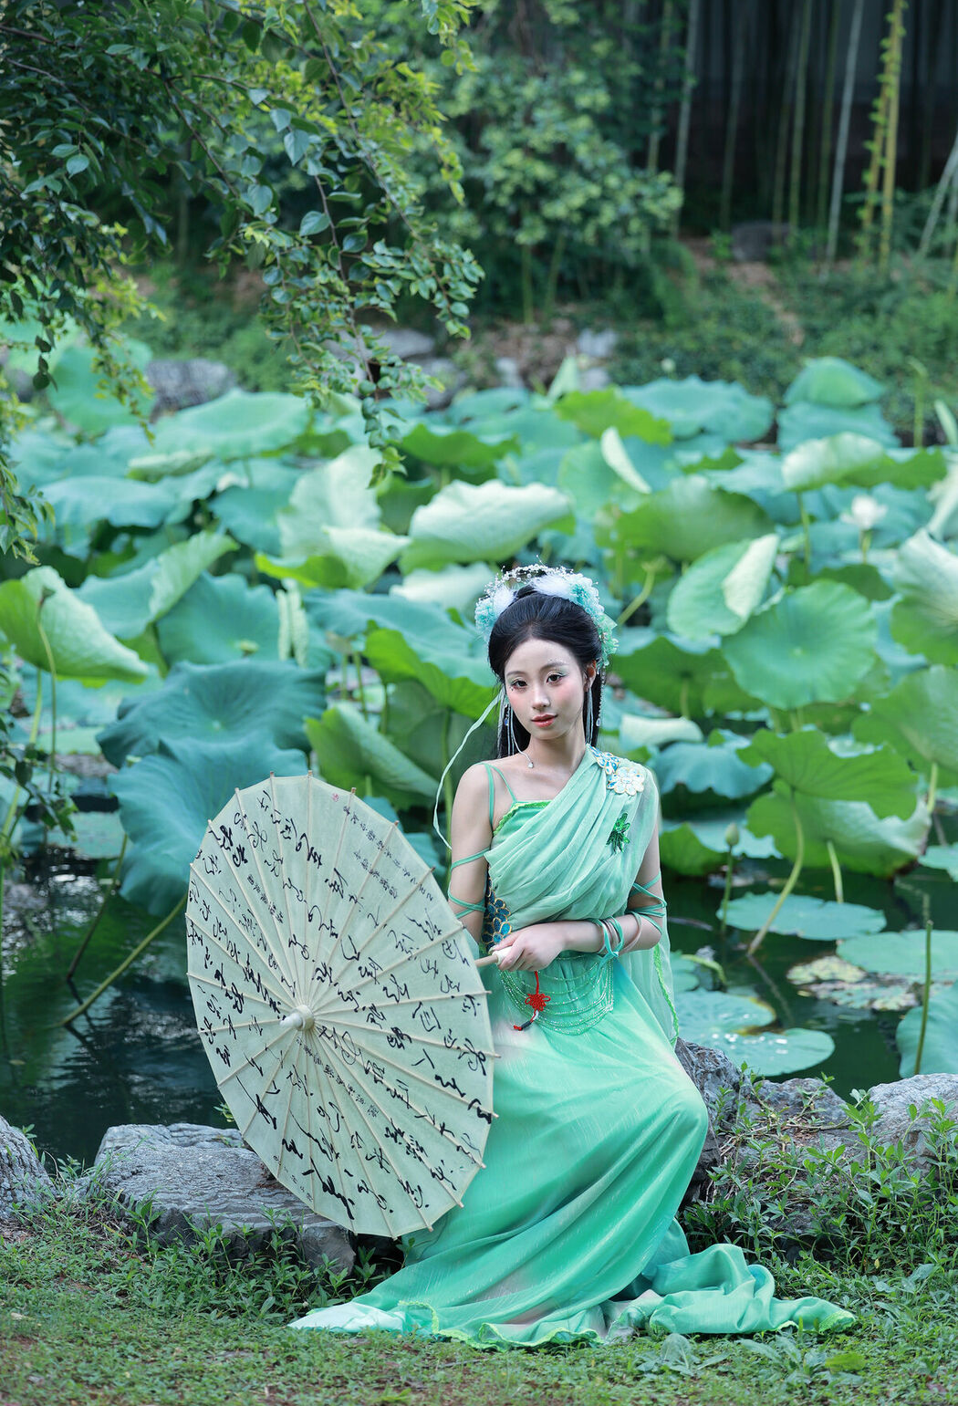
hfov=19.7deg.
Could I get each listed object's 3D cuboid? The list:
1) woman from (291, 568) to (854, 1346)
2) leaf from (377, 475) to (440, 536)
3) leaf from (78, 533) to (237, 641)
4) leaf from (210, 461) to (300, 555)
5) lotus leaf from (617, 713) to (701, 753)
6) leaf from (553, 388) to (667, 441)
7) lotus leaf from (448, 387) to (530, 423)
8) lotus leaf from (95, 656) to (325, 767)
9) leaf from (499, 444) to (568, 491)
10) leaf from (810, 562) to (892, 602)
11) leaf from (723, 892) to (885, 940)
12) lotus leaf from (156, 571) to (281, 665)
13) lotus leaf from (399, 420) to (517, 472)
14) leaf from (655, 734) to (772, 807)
[{"bbox_3d":[0.145,0.390,4.616,0.900,1.180,0.700,0,11,0],"label":"woman"},{"bbox_3d":[-0.245,-0.669,9.400,0.340,0.220,0.320,0,11,0],"label":"leaf"},{"bbox_3d":[-1.085,-0.392,9.300,0.540,0.330,0.450,0,12,0],"label":"leaf"},{"bbox_3d":[-0.847,-0.758,10.600,0.460,0.300,0.430,0,11,0],"label":"leaf"},{"bbox_3d":[0.555,0.094,8.400,0.270,0.100,0.220,0,12,0],"label":"lotus leaf"},{"bbox_3d":[0.619,-1.338,12.800,0.550,0.230,0.450,0,12,0],"label":"leaf"},{"bbox_3d":[0.042,-1.407,13.000,0.420,0.150,0.420,0,11,0],"label":"lotus leaf"},{"bbox_3d":[-0.682,0.036,7.000,0.560,0.200,0.500,0,12,0],"label":"lotus leaf"},{"bbox_3d":[0.187,-0.888,10.400,0.400,0.180,0.380,0,11,0],"label":"leaf"},{"bbox_3d":[1.252,-0.400,9.300,0.380,0.170,0.360,0,12,0],"label":"leaf"},{"bbox_3d":[0.944,0.620,8.000,0.475,0.040,0.460,0,12,0],"label":"leaf"},{"bbox_3d":[-0.809,-0.268,8.700,0.460,0.300,0.420,0,11,0],"label":"lotus leaf"},{"bbox_3d":[-0.091,-1.123,12.000,0.520,0.200,0.450,0,12,0],"label":"lotus leaf"},{"bbox_3d":[0.658,0.192,7.800,0.370,0.180,0.340,0,11,0],"label":"leaf"}]

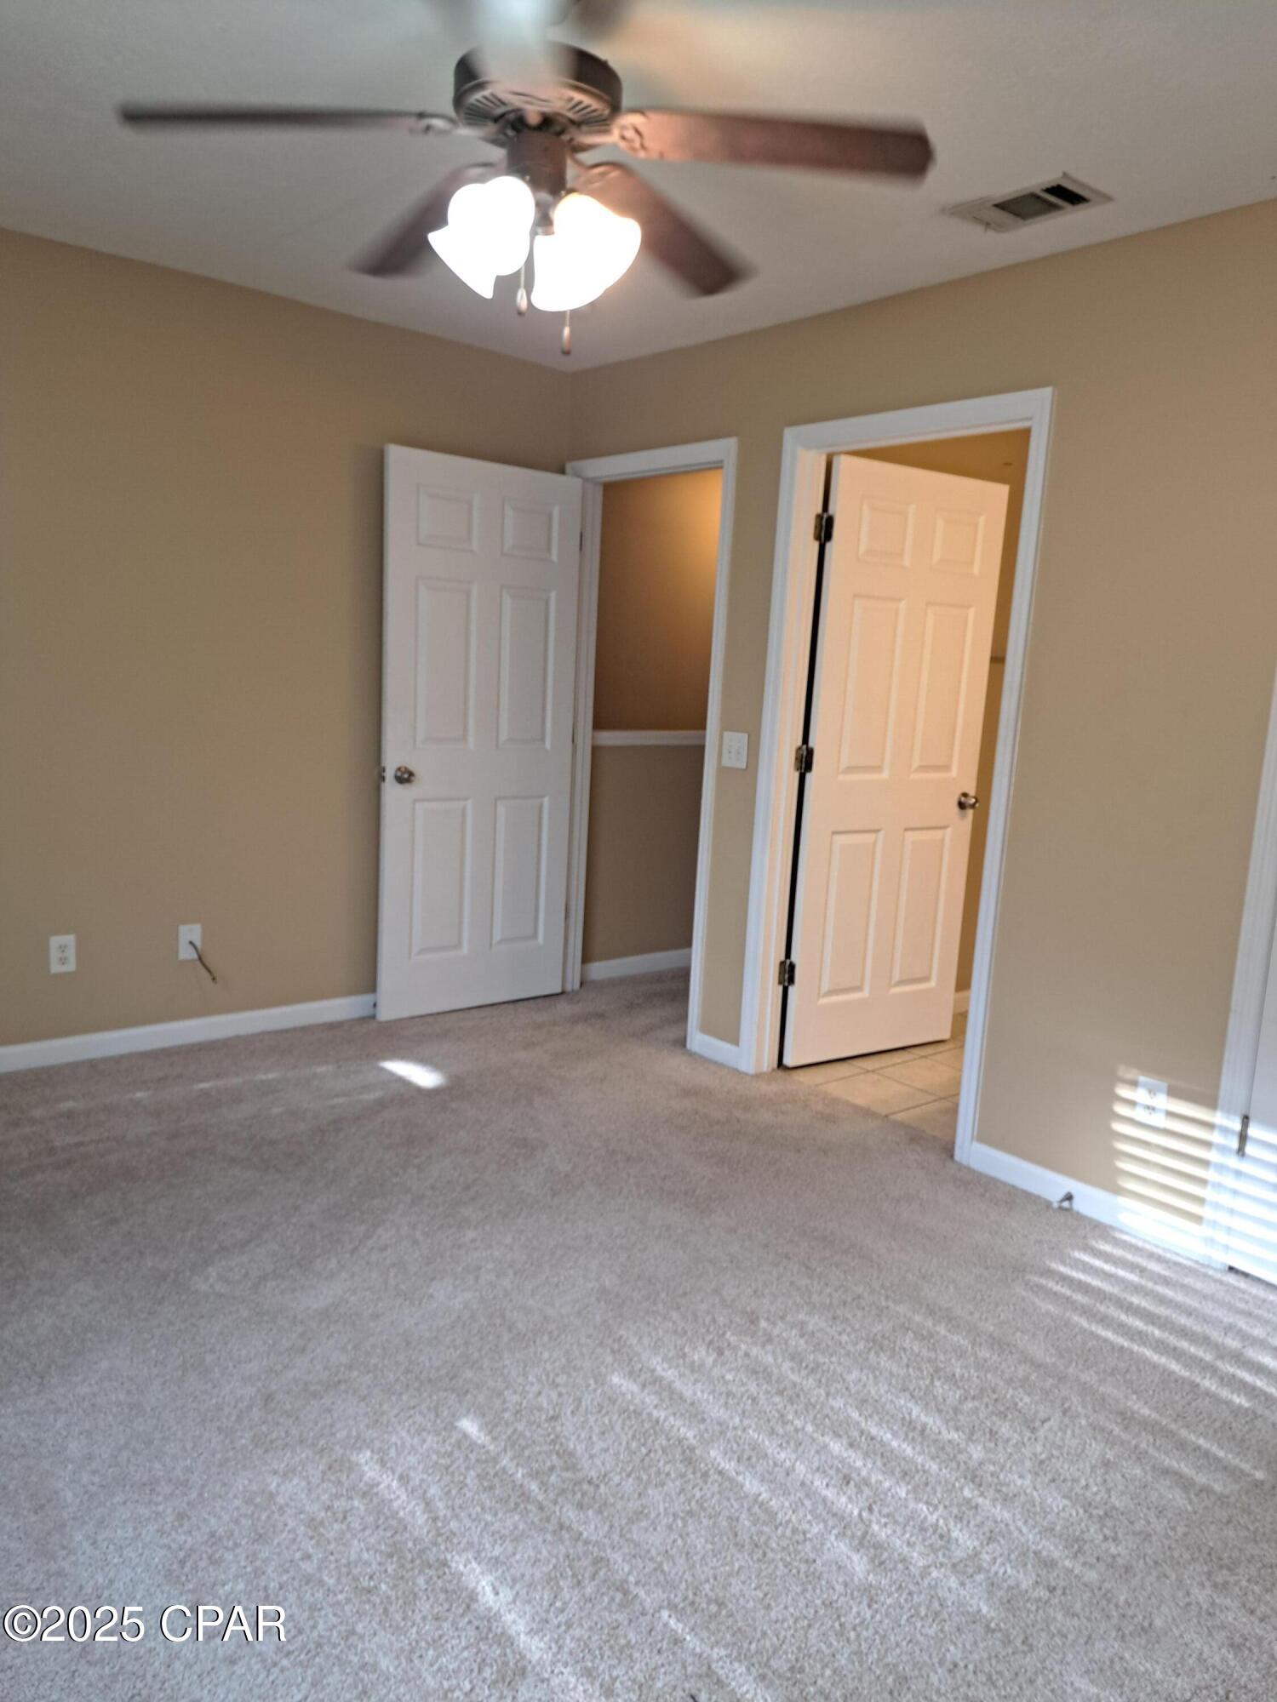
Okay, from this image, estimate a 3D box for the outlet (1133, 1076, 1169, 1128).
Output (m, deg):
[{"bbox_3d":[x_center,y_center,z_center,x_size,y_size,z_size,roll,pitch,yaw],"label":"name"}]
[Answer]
[{"bbox_3d":[1.273,0.624,2.928,0.010,0.115,0.072,-5,12,-40],"label":"outlet"}]

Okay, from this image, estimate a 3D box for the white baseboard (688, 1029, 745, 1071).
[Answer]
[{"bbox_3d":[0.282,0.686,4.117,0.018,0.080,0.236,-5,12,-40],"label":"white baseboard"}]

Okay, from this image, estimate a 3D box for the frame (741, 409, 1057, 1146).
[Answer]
[{"bbox_3d":[0.747,-0.221,3.554,0.130,2.099,0.932,-5,12,-40],"label":"frame"}]

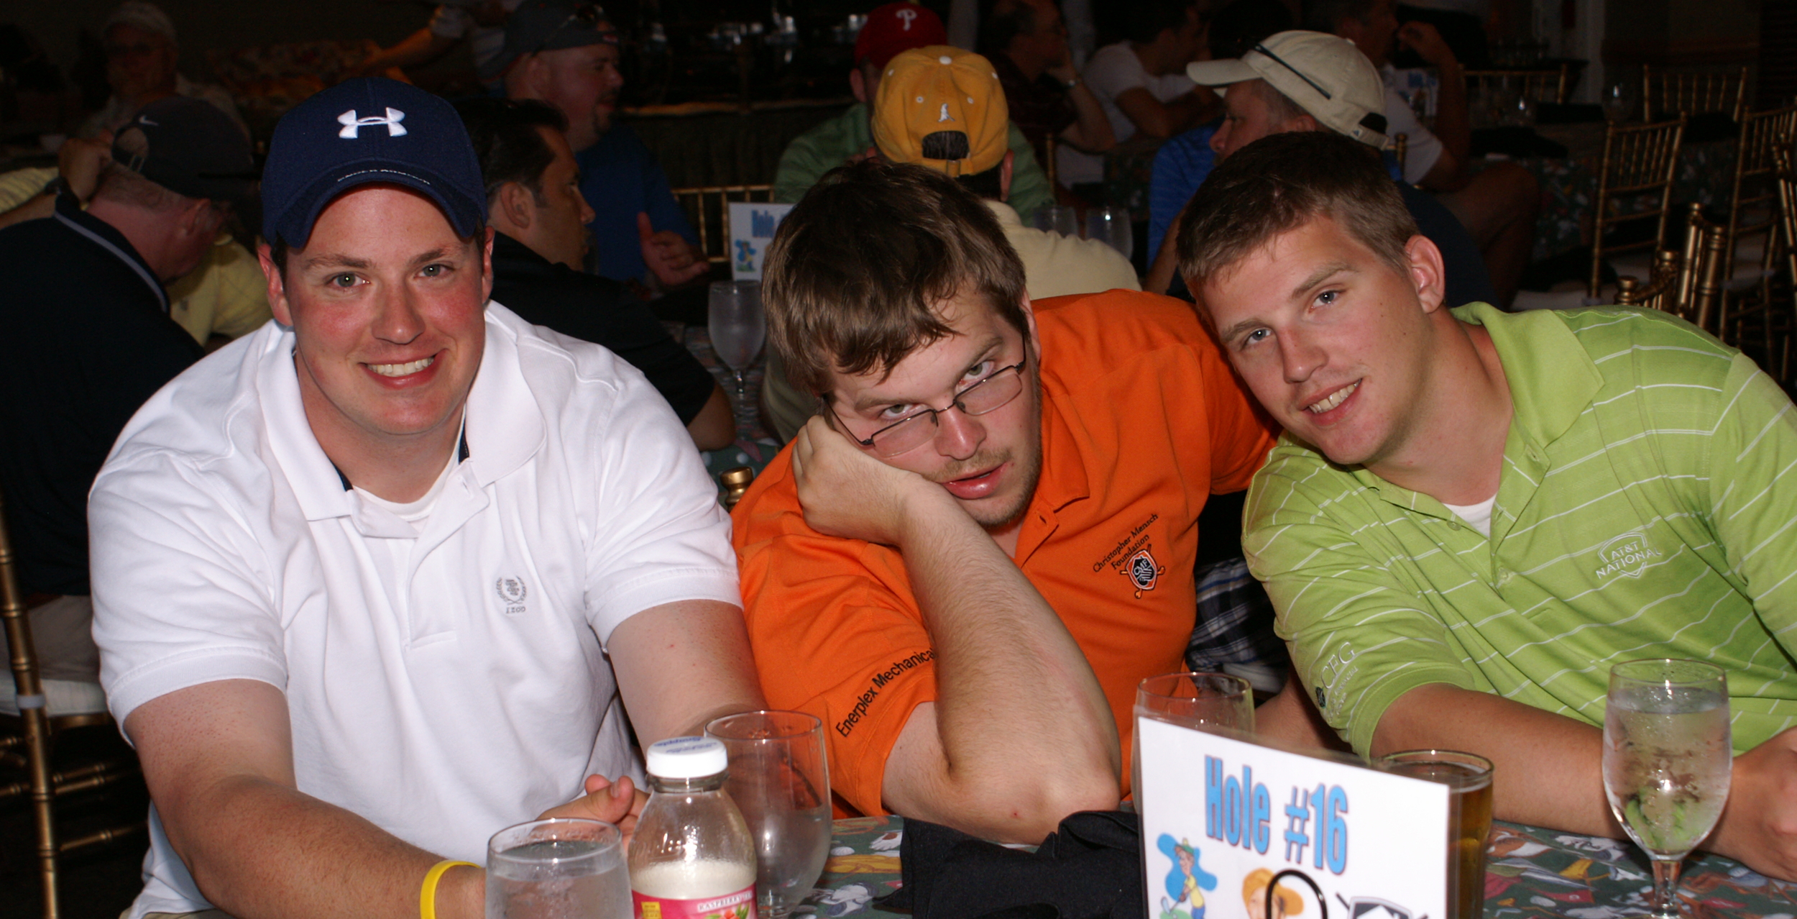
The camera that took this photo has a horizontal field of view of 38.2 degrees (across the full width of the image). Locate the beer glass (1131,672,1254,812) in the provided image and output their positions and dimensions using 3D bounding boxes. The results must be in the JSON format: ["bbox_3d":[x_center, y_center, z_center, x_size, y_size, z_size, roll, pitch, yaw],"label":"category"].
[{"bbox_3d":[0.183,0.219,1.591,0.079,0.164,0.079,-2,11,0],"label":"beer glass"}]

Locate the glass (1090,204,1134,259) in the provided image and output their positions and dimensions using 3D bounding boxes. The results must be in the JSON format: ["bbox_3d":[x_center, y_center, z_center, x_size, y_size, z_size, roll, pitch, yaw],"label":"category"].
[{"bbox_3d":[0.365,-0.349,4.495,0.080,0.165,0.080,-2,11,0],"label":"glass"}]

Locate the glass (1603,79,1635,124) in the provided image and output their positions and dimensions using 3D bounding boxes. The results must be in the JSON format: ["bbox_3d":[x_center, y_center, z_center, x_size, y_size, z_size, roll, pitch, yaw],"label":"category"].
[{"bbox_3d":[1.791,-0.848,6.450,0.077,0.177,0.077,-2,11,0],"label":"glass"}]

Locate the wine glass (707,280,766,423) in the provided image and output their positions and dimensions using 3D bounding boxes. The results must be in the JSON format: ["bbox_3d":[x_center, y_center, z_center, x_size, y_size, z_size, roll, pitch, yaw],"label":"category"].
[{"bbox_3d":[-0.211,-0.147,3.430,0.077,0.177,0.077,-2,11,0],"label":"wine glass"}]

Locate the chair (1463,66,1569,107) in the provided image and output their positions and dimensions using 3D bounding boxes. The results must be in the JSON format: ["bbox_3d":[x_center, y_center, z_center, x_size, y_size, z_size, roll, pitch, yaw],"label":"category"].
[{"bbox_3d":[2.314,-1.009,9.771,0.400,0.920,0.430,0,11,13],"label":"chair"}]

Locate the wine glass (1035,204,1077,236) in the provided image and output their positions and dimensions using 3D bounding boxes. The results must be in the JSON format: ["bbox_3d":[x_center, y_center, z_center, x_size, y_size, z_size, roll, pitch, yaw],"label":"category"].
[{"bbox_3d":[0.266,-0.339,4.350,0.077,0.177,0.077,-2,11,0],"label":"wine glass"}]

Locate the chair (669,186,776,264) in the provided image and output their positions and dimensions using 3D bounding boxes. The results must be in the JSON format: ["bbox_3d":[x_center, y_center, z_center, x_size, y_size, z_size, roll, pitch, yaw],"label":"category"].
[{"bbox_3d":[-0.359,-0.149,5.632,0.400,0.920,0.430,-2,11,-3],"label":"chair"}]

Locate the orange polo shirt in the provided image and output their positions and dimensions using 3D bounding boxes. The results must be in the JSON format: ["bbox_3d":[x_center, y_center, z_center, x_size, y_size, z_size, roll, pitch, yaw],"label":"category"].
[{"bbox_3d":[0.098,0.106,2.110,0.480,0.510,0.380,-14,23,-9],"label":"orange polo shirt"}]

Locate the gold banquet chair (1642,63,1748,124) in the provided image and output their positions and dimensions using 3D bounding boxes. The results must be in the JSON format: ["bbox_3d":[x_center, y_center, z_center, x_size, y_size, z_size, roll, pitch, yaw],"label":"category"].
[{"bbox_3d":[2.940,-0.987,9.626,0.400,0.920,0.430,2,11,19],"label":"gold banquet chair"}]

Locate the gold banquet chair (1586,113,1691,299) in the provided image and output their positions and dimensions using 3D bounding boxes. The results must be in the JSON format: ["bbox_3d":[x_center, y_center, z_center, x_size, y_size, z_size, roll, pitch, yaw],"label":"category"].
[{"bbox_3d":[1.776,-0.433,6.771,0.430,0.920,0.400,5,12,31],"label":"gold banquet chair"}]

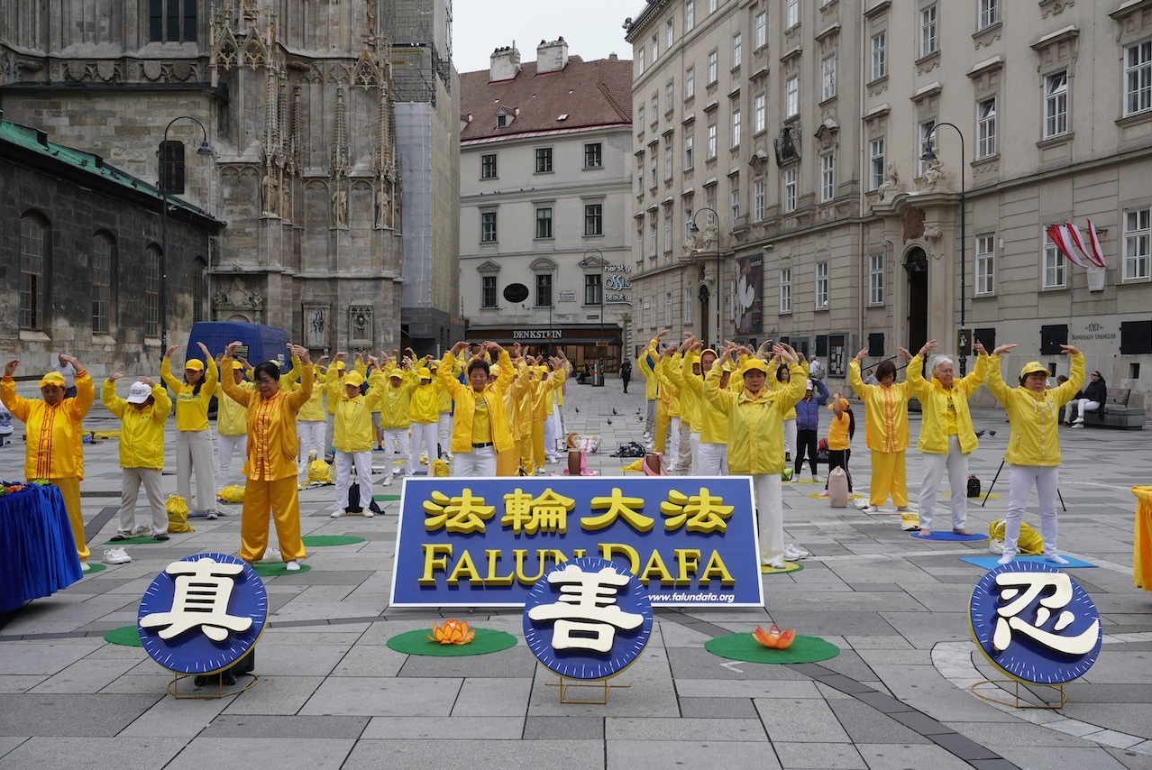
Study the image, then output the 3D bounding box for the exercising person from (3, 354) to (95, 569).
[{"bbox_3d":[-4.064,0.581,9.634,0.690,1.640,0.430,0,1,-6],"label":"exercising person"}]

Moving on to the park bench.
[{"bbox_3d":[12.730,0.560,30.400,0.570,0.920,2.700,0,1,-13],"label":"park bench"}]

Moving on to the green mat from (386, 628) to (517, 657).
[{"bbox_3d":[-0.705,1.463,7.110,0.750,0.015,0.750,0,1,0],"label":"green mat"}]

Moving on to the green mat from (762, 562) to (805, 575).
[{"bbox_3d":[1.395,1.396,9.650,0.720,0.010,0.720,0,1,0],"label":"green mat"}]

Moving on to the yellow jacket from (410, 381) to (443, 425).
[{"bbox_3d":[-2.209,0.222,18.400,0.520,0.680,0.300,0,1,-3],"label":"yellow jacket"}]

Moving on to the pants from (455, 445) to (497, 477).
[{"bbox_3d":[-0.829,0.924,10.400,0.400,0.880,0.260,0,1,-2],"label":"pants"}]

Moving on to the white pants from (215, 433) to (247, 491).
[{"bbox_3d":[-3.985,0.874,14.600,0.400,0.750,0.270,0,1,-5],"label":"white pants"}]

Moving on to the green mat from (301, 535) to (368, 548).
[{"bbox_3d":[-2.220,1.385,11.100,0.730,0.015,0.710,0,1,0],"label":"green mat"}]

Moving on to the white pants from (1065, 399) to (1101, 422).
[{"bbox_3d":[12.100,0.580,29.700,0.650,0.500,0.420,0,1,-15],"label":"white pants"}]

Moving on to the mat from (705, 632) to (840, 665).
[{"bbox_3d":[1.092,1.458,6.950,0.752,0.010,0.740,0,1,0],"label":"mat"}]

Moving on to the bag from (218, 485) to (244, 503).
[{"bbox_3d":[-3.868,1.205,14.100,0.360,0.190,0.280,0,1,0],"label":"bag"}]

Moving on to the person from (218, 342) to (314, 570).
[{"bbox_3d":[-2.385,0.540,9.630,0.700,1.750,0.430,0,1,-2],"label":"person"}]

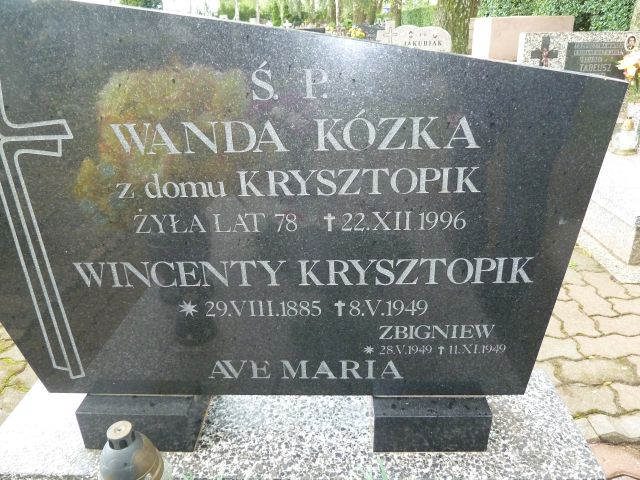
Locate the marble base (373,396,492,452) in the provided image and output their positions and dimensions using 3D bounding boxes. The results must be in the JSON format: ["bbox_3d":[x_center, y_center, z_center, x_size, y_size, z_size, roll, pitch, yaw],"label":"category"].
[{"bbox_3d":[0.208,0.323,0.913,0.210,0.089,0.154,0,29,3],"label":"marble base"}]

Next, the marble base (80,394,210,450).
[{"bbox_3d":[-0.344,0.328,0.934,0.210,0.089,0.154,0,29,3],"label":"marble base"}]

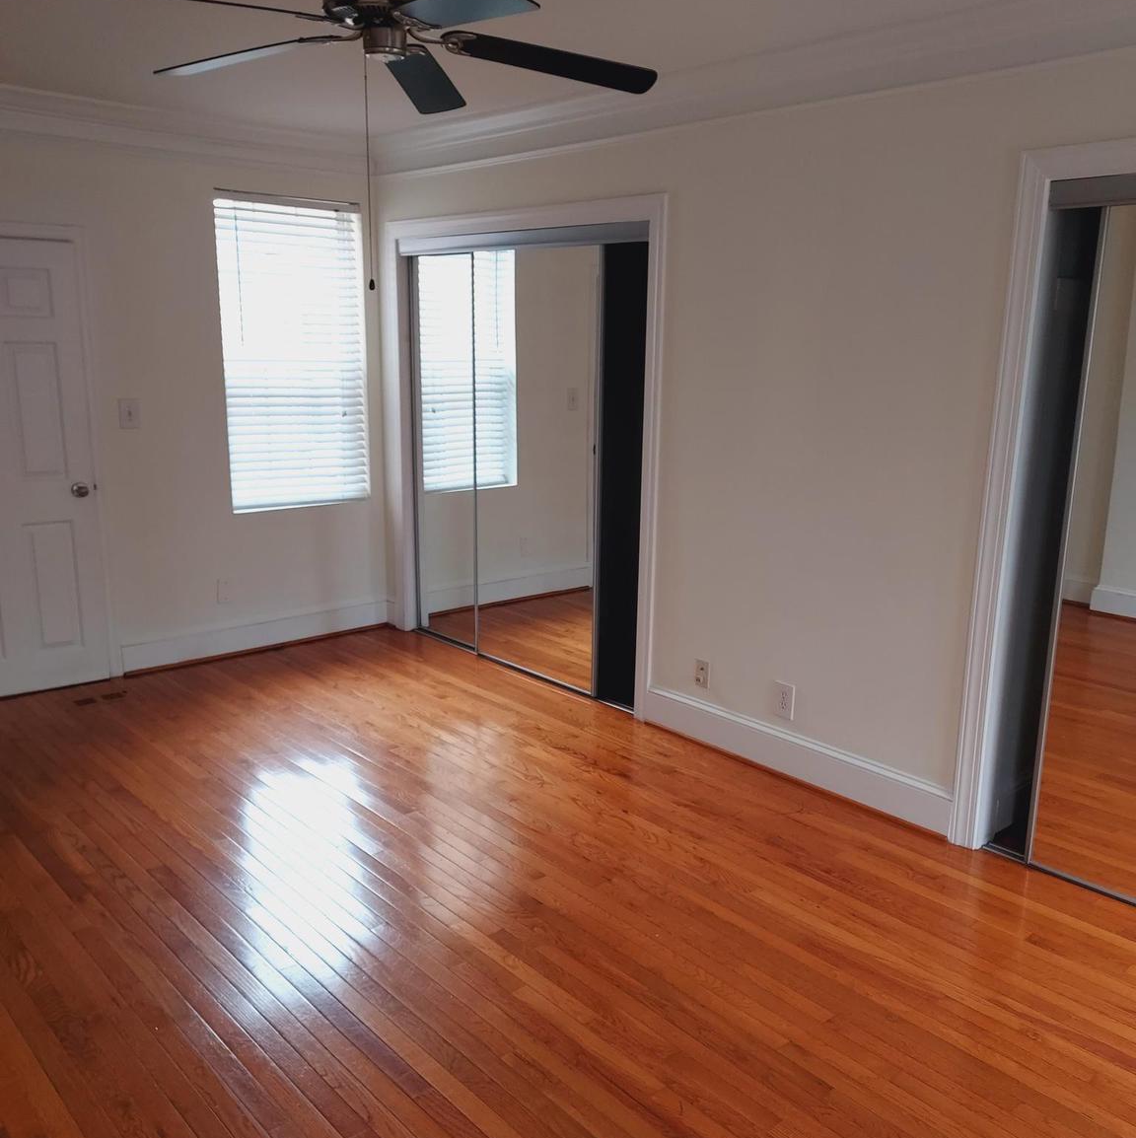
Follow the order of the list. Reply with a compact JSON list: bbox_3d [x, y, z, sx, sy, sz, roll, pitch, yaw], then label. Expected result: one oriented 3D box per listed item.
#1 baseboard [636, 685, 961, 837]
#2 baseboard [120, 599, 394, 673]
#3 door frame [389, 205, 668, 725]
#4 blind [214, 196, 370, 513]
[{"bbox_3d":[0.828,0.713,4.091,0.027,0.151,1.430,-11,17,-41],"label":"baseboard"},{"bbox_3d":[-1.584,0.328,5.547,1.495,0.159,0.027,-11,17,-41],"label":"baseboard"},{"bbox_3d":[-0.264,-0.589,5.121,0.120,2.195,2.020,-11,17,-41],"label":"door frame"},{"bbox_3d":[-1.392,-1.078,5.411,0.780,1.525,0.055,-11,17,-41],"label":"blind"}]

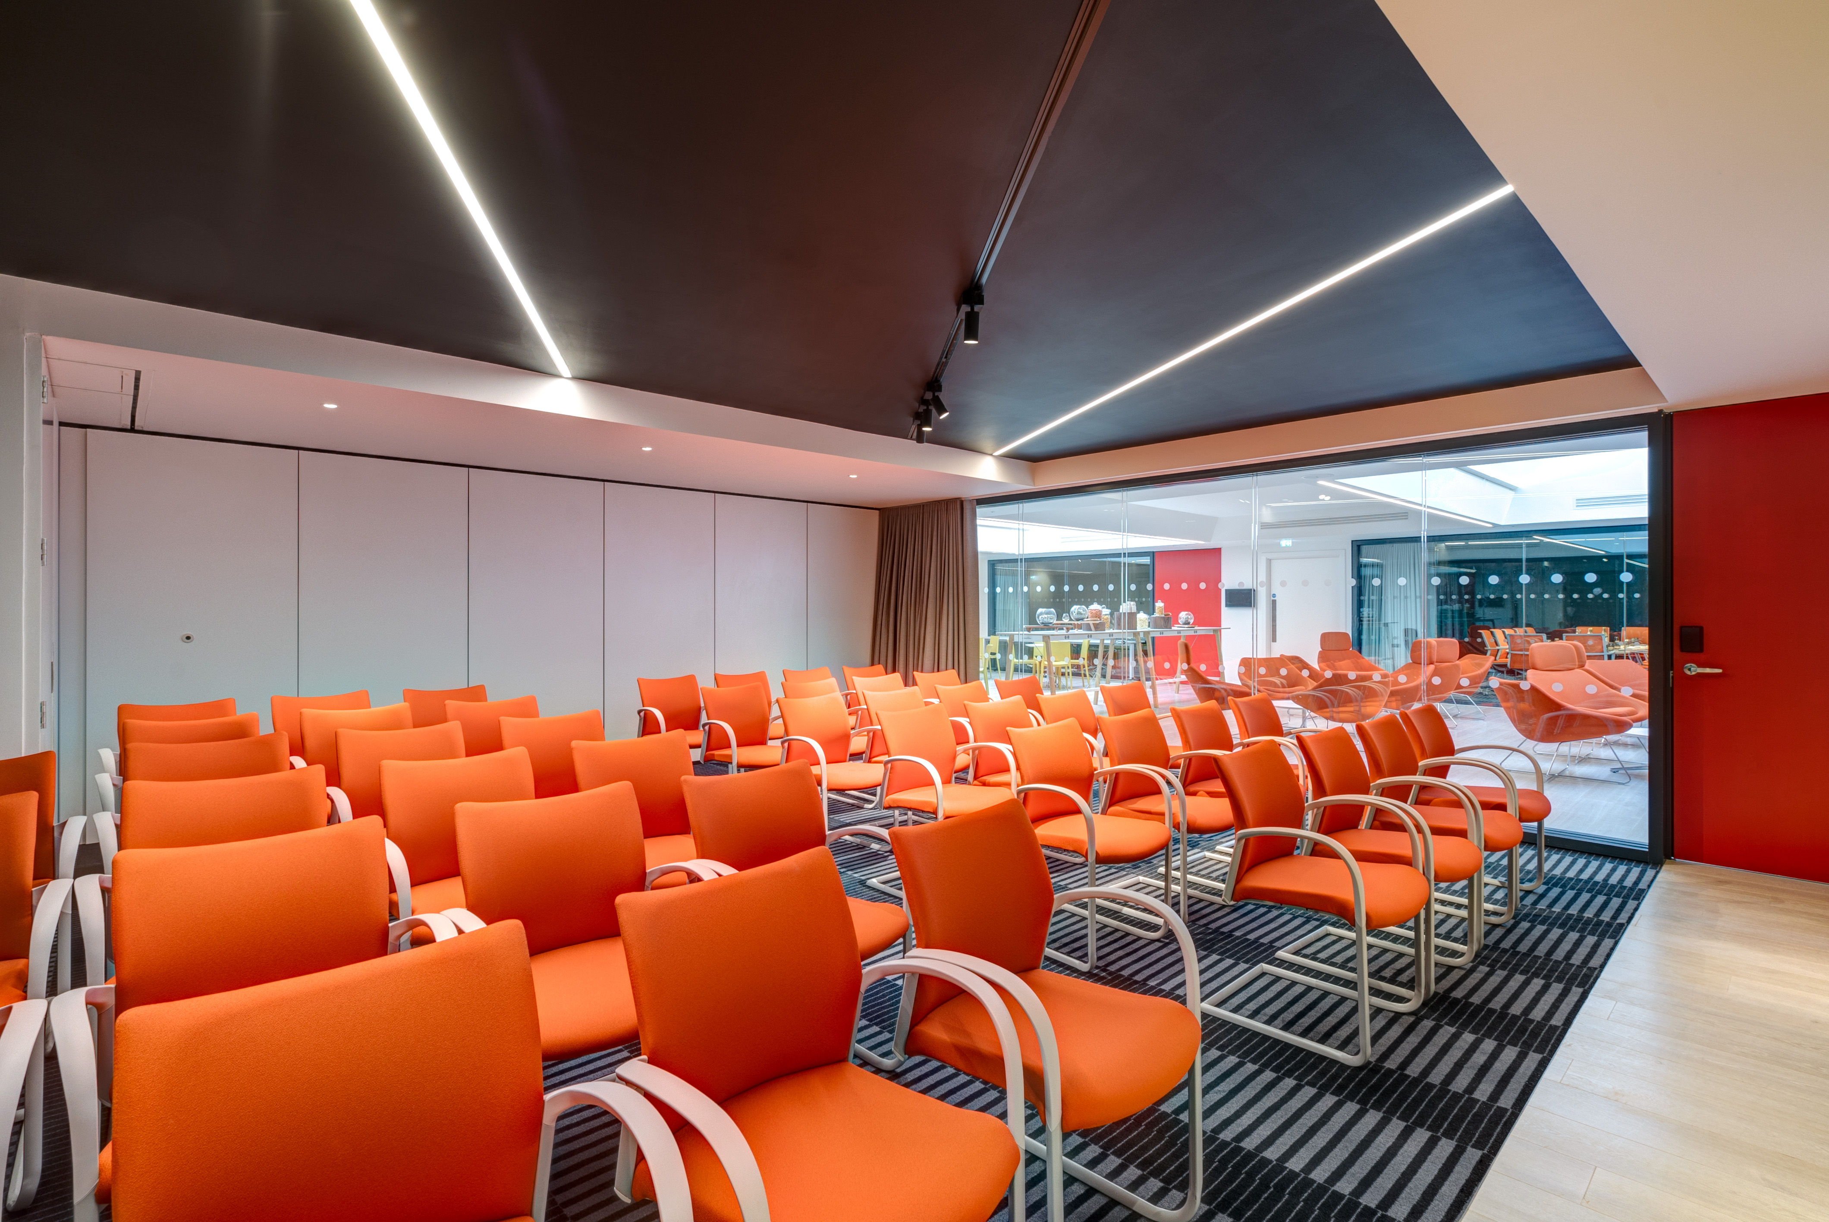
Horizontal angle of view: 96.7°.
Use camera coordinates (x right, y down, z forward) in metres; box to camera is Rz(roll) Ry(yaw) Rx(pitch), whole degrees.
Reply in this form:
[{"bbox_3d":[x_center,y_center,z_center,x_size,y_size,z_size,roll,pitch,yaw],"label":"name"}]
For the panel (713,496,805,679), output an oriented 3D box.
[{"bbox_3d":[-1.432,0.152,7.556,0.980,2.311,0.100,0,1,-42],"label":"panel"}]

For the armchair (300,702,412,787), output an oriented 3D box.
[{"bbox_3d":[-2.676,0.914,3.979,0.575,0.860,0.620,0,0,-42],"label":"armchair"}]

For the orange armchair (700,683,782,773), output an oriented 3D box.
[{"bbox_3d":[-0.982,0.893,4.954,0.579,0.848,0.585,0,0,-43],"label":"orange armchair"}]

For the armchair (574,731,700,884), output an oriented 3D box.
[{"bbox_3d":[-0.940,0.915,3.034,0.575,0.860,0.620,0,0,-42],"label":"armchair"}]

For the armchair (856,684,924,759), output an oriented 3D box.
[{"bbox_3d":[0.030,0.897,4.742,0.579,0.848,0.585,0,0,-42],"label":"armchair"}]

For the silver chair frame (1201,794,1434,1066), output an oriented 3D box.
[{"bbox_3d":[1.339,1.020,2.738,0.592,0.667,0.548,0,1,-42],"label":"silver chair frame"}]

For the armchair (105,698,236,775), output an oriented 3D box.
[{"bbox_3d":[-3.569,0.883,3.950,0.579,0.848,0.585,0,0,-43],"label":"armchair"}]

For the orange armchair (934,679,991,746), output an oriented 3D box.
[{"bbox_3d":[0.460,0.899,5.167,0.579,0.848,0.585,0,0,-43],"label":"orange armchair"}]

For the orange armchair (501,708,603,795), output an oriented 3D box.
[{"bbox_3d":[-1.483,0.890,3.519,0.579,0.848,0.585,0,0,-43],"label":"orange armchair"}]

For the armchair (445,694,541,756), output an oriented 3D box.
[{"bbox_3d":[-2.161,0.912,4.323,0.575,0.860,0.620,0,0,-42],"label":"armchair"}]

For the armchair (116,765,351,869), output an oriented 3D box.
[{"bbox_3d":[-1.799,0.887,2.149,0.579,0.848,0.585,0,0,-42],"label":"armchair"}]

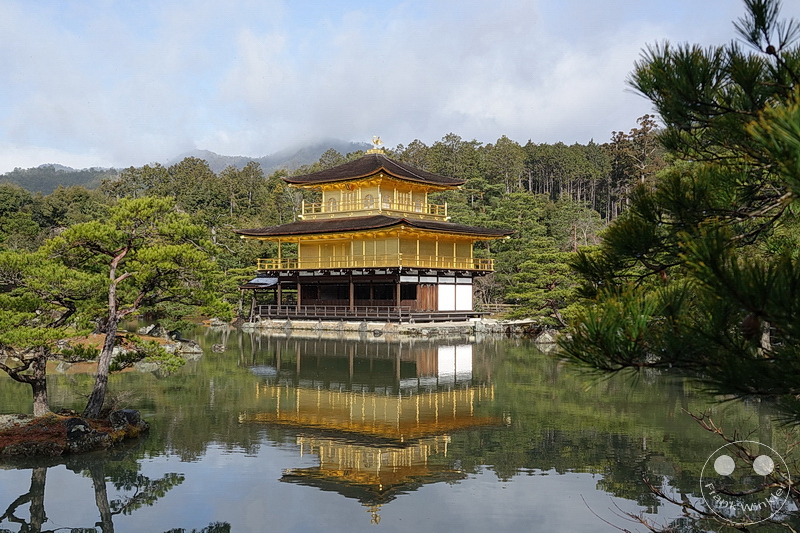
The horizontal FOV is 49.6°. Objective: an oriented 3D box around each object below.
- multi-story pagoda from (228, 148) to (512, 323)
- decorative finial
[{"bbox_3d":[-1.922,-2.604,64.757,16.500,13.100,13.100,-1,-2,40],"label":"multi-story pagoda"},{"bbox_3d":[-1.862,-9.037,64.915,0.950,1.270,0.980,-1,-2,40],"label":"decorative finial"}]

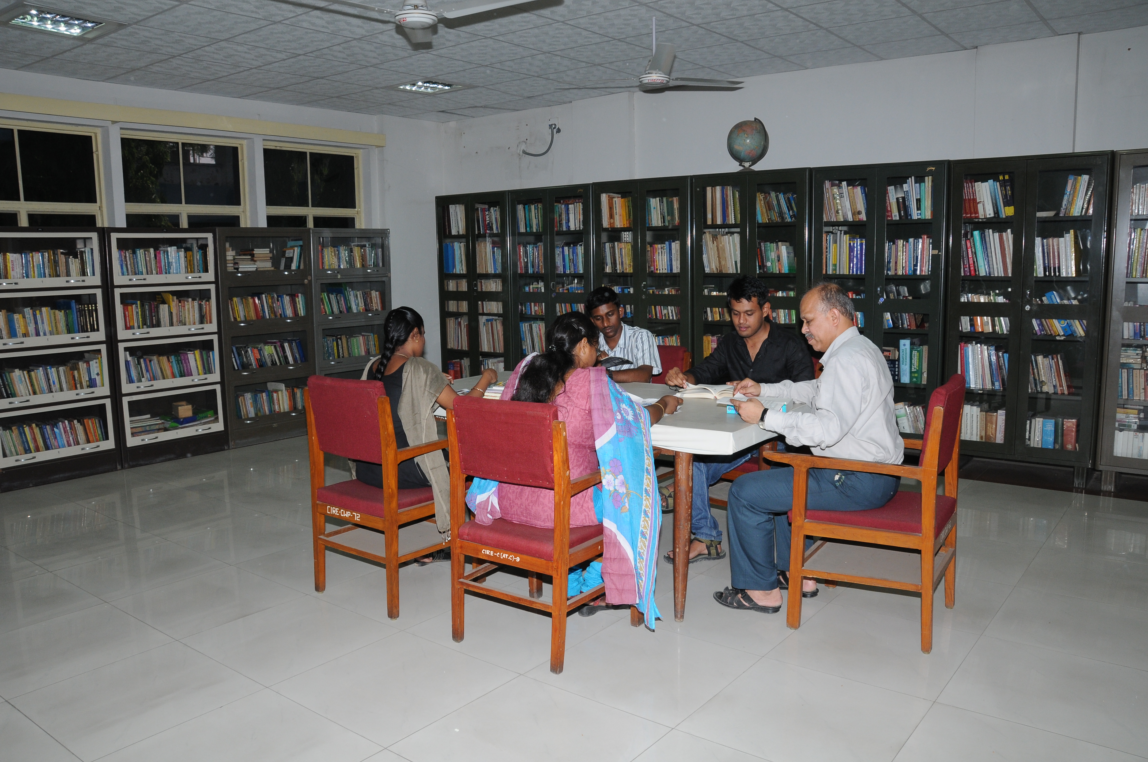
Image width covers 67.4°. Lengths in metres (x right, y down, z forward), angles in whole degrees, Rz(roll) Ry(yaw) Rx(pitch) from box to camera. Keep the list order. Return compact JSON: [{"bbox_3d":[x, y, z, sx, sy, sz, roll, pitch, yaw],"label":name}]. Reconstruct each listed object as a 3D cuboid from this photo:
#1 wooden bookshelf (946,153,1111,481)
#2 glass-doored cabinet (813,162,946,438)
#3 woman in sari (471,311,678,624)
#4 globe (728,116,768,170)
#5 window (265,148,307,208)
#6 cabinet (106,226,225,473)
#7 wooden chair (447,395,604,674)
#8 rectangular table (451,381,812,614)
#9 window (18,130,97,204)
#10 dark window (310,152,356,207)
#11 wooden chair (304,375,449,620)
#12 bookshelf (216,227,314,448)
[{"bbox_3d":[2.811,-0.382,5.349,0.920,2.000,0.450,5,10,37],"label":"wooden bookshelf"},{"bbox_3d":[2.150,-0.466,5.955,0.915,2.022,0.470,5,10,37],"label":"glass-doored cabinet"},{"bbox_3d":[0.040,0.340,3.244,0.580,1.190,0.780,7,11,43],"label":"woman in sari"},{"bbox_3d":[1.278,-1.717,6.322,0.340,0.430,0.330,5,10,37],"label":"globe"},{"bbox_3d":[-2.530,-1.776,7.550,0.050,0.489,0.477,5,10,37],"label":"window"},{"bbox_3d":[-2.999,-0.270,6.215,0.370,1.683,0.824,5,10,37],"label":"cabinet"},{"bbox_3d":[-0.085,0.484,3.189,0.520,0.920,0.630,5,9,34],"label":"wooden chair"},{"bbox_3d":[0.089,0.450,3.878,1.800,0.780,0.880,5,10,37],"label":"rectangular table"},{"bbox_3d":[-3.643,-1.507,6.081,0.050,0.500,0.521,5,10,37],"label":"window"},{"bbox_3d":[-2.154,-1.795,7.710,0.050,0.480,0.540,5,10,37],"label":"dark window"},{"bbox_3d":[-0.714,0.417,3.631,0.540,0.925,0.660,5,10,37],"label":"wooden chair"},{"bbox_3d":[-2.514,-0.366,6.860,0.370,1.683,0.836,5,10,37],"label":"bookshelf"}]

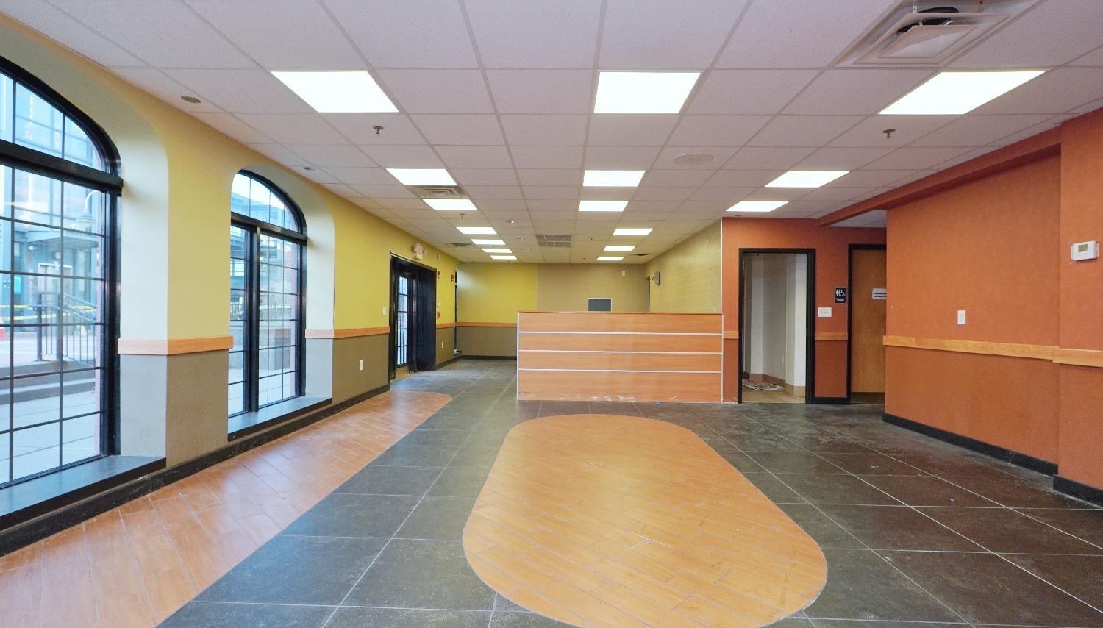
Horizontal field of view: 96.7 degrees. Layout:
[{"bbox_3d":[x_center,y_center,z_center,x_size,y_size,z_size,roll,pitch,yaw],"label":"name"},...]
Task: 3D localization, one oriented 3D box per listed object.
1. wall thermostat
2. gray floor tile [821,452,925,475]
[{"bbox_3d":[3.416,-0.402,3.156,0.036,0.105,0.163,1,0,1],"label":"wall thermostat"},{"bbox_3d":[2.484,1.182,3.837,0.588,0.012,0.578,1,0,1],"label":"gray floor tile"}]

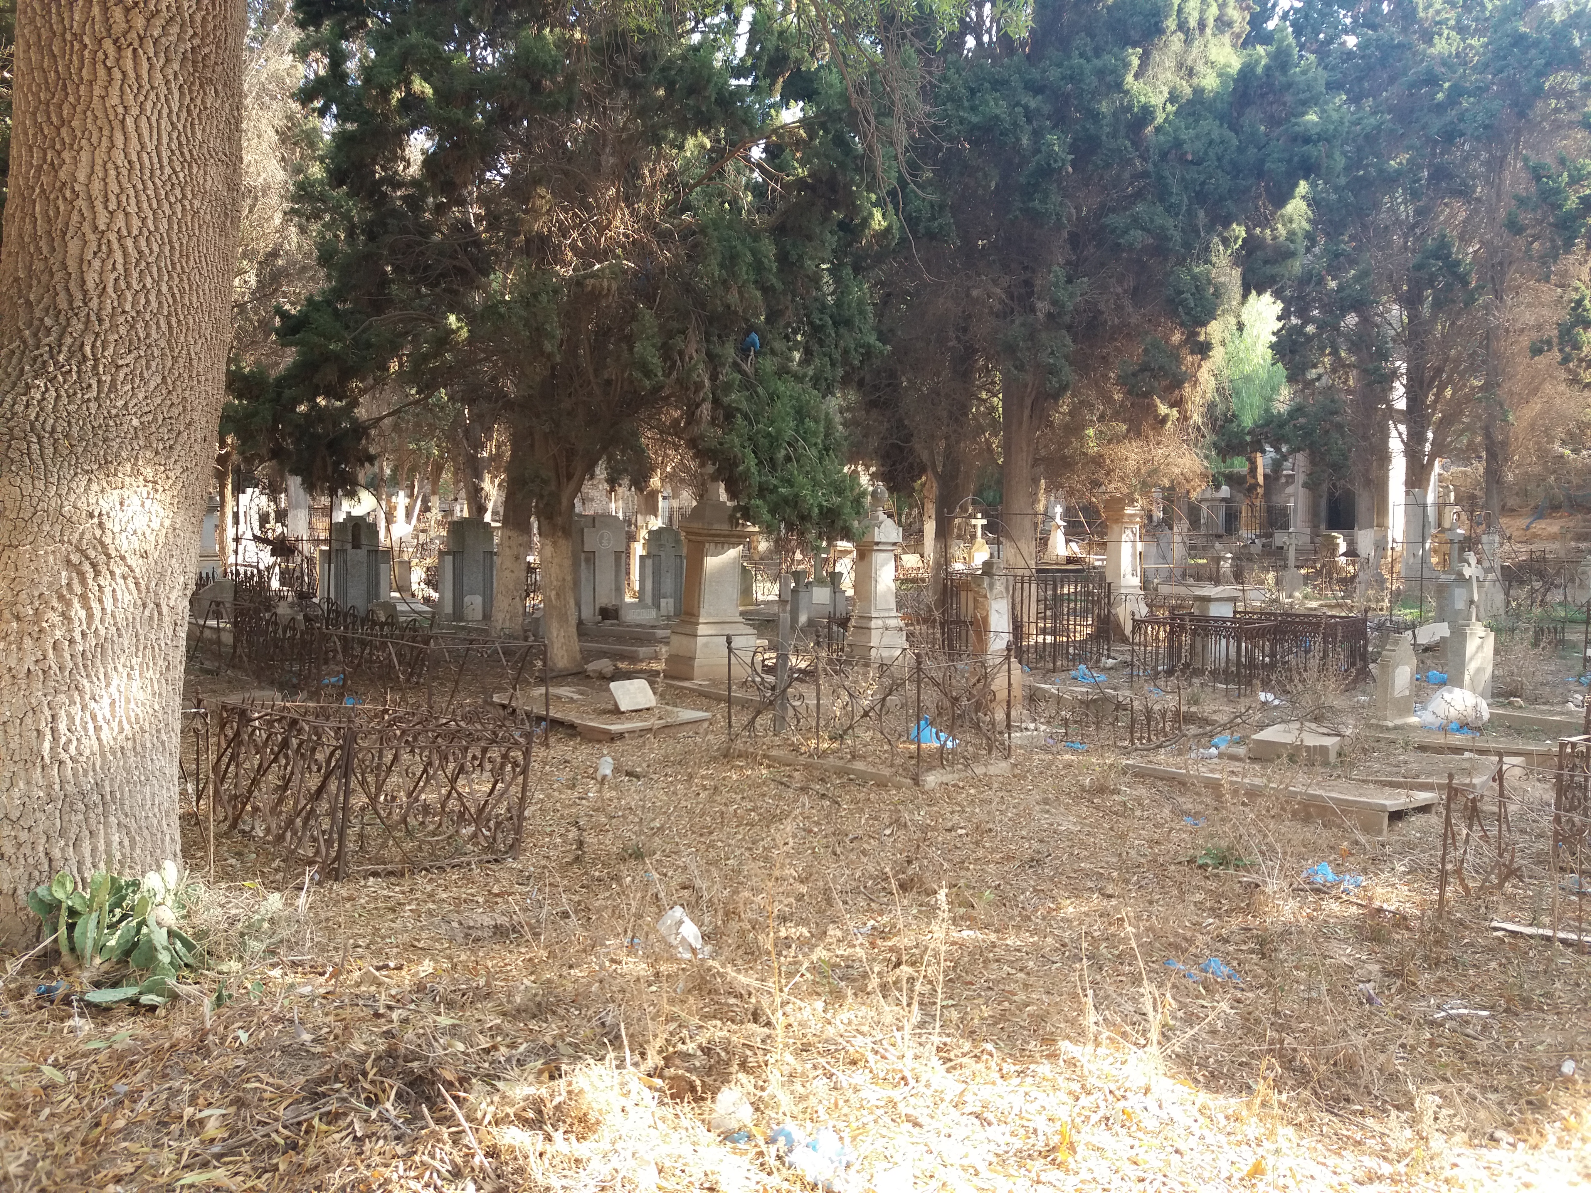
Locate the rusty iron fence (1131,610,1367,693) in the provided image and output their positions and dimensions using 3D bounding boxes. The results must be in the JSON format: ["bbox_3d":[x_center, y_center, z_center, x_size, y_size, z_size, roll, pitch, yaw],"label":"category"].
[{"bbox_3d":[5.349,0.666,15.214,1.720,0.900,2.140,-1,3,-38],"label":"rusty iron fence"}]

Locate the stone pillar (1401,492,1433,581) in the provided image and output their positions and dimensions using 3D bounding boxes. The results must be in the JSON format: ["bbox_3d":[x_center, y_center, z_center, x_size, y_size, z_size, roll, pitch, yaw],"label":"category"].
[{"bbox_3d":[13.973,-1.383,28.964,0.550,2.012,0.550,-1,3,-35],"label":"stone pillar"}]

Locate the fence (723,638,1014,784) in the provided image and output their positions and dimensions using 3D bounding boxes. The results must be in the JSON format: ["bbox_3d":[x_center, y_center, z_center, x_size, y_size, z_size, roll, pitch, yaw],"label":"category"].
[{"bbox_3d":[0.542,0.799,10.044,1.070,0.930,2.130,-1,3,-42],"label":"fence"}]

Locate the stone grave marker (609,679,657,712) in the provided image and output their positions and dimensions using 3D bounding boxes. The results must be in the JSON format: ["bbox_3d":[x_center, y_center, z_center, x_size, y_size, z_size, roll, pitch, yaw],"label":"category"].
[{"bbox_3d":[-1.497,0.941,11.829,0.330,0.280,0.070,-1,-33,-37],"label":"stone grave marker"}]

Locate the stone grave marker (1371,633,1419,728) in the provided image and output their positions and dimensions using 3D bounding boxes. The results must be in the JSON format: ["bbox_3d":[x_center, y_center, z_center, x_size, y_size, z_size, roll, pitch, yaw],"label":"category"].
[{"bbox_3d":[4.786,0.643,10.231,0.400,0.740,0.190,-2,4,-35],"label":"stone grave marker"}]

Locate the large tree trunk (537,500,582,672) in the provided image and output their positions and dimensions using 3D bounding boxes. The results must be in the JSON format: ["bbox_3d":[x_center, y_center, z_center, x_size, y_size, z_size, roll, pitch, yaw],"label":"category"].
[{"bbox_3d":[-2.875,-0.142,15.707,0.440,2.064,0.440,-1,2,-30],"label":"large tree trunk"}]

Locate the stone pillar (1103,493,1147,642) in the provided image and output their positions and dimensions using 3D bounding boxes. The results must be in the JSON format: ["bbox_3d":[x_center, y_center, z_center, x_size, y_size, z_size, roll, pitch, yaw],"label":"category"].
[{"bbox_3d":[5.262,-0.420,20.597,0.500,2.277,0.500,-1,3,-36],"label":"stone pillar"}]

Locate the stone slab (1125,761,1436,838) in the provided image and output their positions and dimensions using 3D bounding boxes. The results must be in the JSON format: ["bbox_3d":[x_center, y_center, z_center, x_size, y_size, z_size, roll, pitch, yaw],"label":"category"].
[{"bbox_3d":[3.053,1.266,8.300,0.600,0.200,1.900,-1,3,-37],"label":"stone slab"}]

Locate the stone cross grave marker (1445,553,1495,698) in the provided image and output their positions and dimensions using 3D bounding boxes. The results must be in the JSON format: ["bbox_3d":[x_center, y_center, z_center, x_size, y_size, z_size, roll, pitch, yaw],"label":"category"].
[{"bbox_3d":[6.340,0.276,12.064,0.380,1.380,0.250,-2,4,-33],"label":"stone cross grave marker"}]

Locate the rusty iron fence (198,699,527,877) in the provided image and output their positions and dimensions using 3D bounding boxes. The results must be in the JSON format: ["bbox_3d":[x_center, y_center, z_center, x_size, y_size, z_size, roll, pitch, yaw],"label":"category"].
[{"bbox_3d":[-2.310,0.912,6.833,0.950,0.660,1.850,-3,4,-40],"label":"rusty iron fence"}]

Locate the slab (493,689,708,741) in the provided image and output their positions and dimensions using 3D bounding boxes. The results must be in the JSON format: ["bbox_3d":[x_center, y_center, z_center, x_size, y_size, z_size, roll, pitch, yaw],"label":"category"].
[{"bbox_3d":[-1.815,1.116,11.770,0.970,0.125,2.300,-1,3,-37],"label":"slab"}]

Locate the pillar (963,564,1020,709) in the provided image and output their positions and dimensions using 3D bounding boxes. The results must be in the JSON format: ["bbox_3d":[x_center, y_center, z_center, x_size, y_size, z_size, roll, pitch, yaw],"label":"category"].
[{"bbox_3d":[1.681,0.366,11.017,0.340,1.270,0.340,-2,3,-30],"label":"pillar"}]

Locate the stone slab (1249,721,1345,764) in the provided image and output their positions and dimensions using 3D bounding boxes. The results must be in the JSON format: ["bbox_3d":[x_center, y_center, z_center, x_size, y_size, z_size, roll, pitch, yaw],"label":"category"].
[{"bbox_3d":[3.499,1.024,8.996,0.520,0.170,0.580,2,4,38],"label":"stone slab"}]

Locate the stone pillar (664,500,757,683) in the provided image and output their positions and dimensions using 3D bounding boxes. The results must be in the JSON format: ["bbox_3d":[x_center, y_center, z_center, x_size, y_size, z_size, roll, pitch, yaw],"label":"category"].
[{"bbox_3d":[-0.896,-0.115,13.499,0.740,1.930,0.740,-2,3,-27],"label":"stone pillar"}]

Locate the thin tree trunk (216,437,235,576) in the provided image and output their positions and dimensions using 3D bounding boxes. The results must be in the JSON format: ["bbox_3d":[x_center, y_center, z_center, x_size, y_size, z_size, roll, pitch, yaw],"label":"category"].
[{"bbox_3d":[-14.146,-2.172,31.946,0.420,3.388,0.420,-1,2,-30],"label":"thin tree trunk"}]

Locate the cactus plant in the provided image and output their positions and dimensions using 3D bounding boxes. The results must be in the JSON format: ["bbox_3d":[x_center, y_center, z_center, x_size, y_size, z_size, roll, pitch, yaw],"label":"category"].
[{"bbox_3d":[-2.456,1.169,4.610,0.560,0.380,0.420,-2,3,-27],"label":"cactus plant"}]

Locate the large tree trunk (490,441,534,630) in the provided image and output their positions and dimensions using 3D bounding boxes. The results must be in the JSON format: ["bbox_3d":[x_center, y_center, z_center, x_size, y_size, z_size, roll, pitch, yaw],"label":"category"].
[{"bbox_3d":[-3.933,-0.823,17.825,0.520,2.850,0.500,0,3,0],"label":"large tree trunk"}]

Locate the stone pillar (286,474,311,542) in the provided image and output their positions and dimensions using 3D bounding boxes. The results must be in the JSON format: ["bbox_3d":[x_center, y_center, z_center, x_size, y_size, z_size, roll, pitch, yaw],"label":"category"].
[{"bbox_3d":[-11.590,-1.852,29.951,0.460,1.850,0.420,0,3,0],"label":"stone pillar"}]

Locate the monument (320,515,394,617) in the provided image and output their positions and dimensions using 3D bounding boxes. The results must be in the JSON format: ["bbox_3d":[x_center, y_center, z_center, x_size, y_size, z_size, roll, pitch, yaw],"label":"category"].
[{"bbox_3d":[-8.444,-0.577,24.699,1.360,1.944,0.420,-1,2,-30],"label":"monument"}]

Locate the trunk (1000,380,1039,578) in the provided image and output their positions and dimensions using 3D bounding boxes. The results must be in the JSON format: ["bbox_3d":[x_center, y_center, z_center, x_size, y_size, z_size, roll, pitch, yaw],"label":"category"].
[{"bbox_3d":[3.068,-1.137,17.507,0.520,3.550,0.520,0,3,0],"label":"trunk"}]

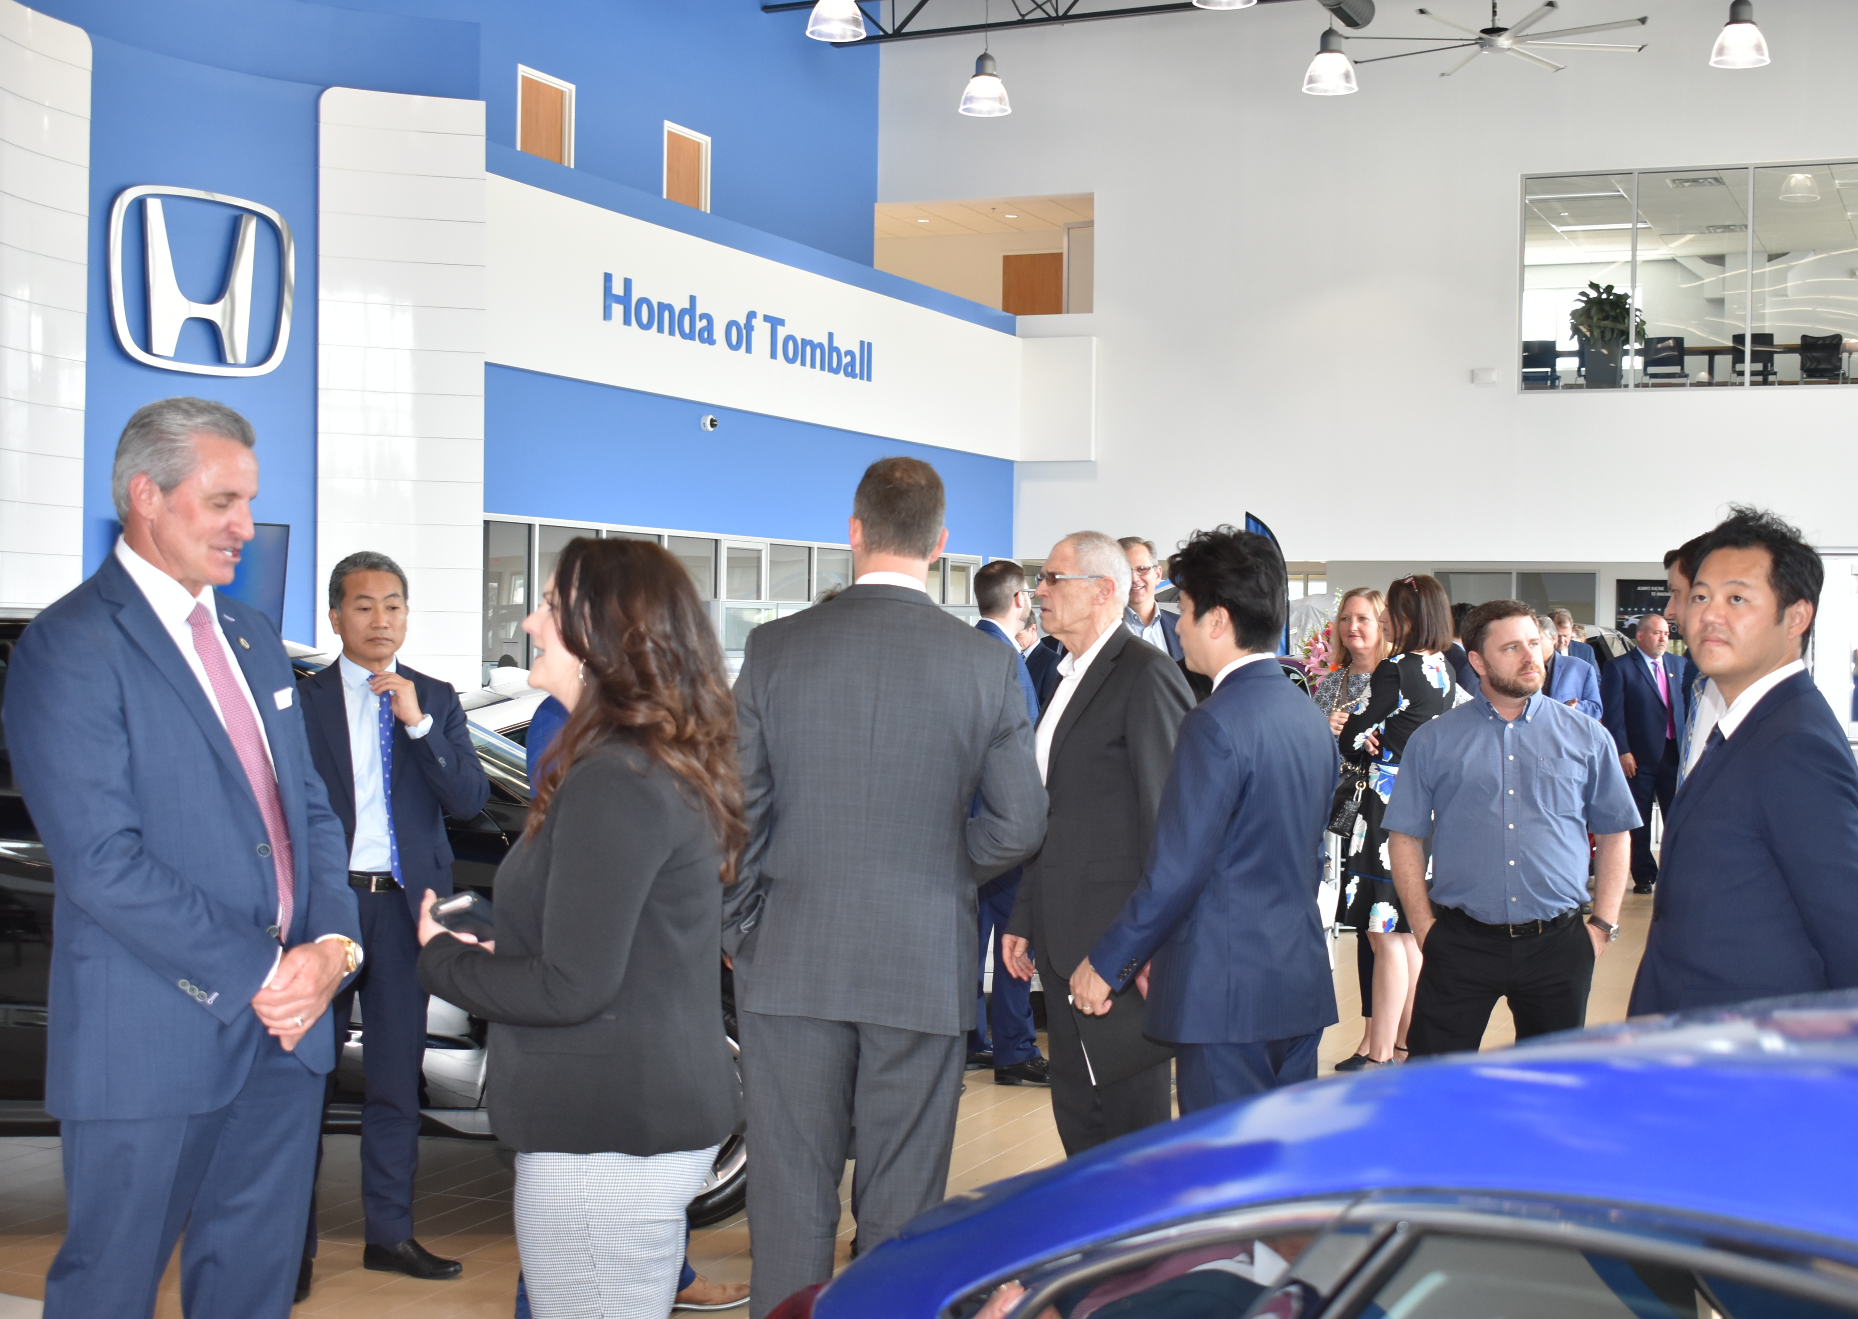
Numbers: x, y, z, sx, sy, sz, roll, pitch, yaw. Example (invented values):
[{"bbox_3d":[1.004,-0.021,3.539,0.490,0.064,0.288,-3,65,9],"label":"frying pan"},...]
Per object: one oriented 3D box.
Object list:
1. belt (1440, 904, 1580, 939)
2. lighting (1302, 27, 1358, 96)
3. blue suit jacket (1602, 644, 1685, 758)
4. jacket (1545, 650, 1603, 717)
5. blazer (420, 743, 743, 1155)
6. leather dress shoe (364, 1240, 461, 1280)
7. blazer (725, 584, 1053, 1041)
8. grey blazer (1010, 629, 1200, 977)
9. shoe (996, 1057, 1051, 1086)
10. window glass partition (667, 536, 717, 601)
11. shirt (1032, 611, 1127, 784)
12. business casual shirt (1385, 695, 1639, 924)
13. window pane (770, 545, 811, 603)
[{"bbox_3d":[1.331,0.598,5.800,0.360,0.080,0.270,1,1,9],"label":"belt"},{"bbox_3d":[3.862,-5.764,24.300,0.540,0.580,0.540,1,1,0],"label":"lighting"},{"bbox_3d":[4.524,0.301,15.900,0.570,0.760,0.350,0,1,-14],"label":"blue suit jacket"},{"bbox_3d":[3.727,0.335,15.000,0.520,0.760,0.360,1,1,30],"label":"jacket"},{"bbox_3d":[-0.505,0.409,3.650,0.420,0.610,0.430,1,1,16],"label":"blazer"},{"bbox_3d":[-1.268,1.453,6.200,0.285,0.100,0.100,1,1,22],"label":"leather dress shoe"},{"bbox_3d":[-0.078,0.266,4.500,0.550,0.800,0.360,1,1,17],"label":"blazer"},{"bbox_3d":[0.389,0.310,5.550,0.320,0.770,0.470,1,1,-25],"label":"grey blazer"},{"bbox_3d":[0.380,1.442,8.930,0.305,0.115,0.110,1,1,14],"label":"shoe"},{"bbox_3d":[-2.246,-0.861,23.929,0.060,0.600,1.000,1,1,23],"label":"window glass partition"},{"bbox_3d":[0.352,0.206,5.300,0.300,0.620,0.460,0,1,-22],"label":"shirt"},{"bbox_3d":[1.385,0.347,6.000,0.590,0.560,0.330,1,1,12],"label":"business casual shirt"},{"bbox_3d":[-1.337,-0.839,24.300,0.060,0.560,0.900,1,1,22],"label":"window pane"}]

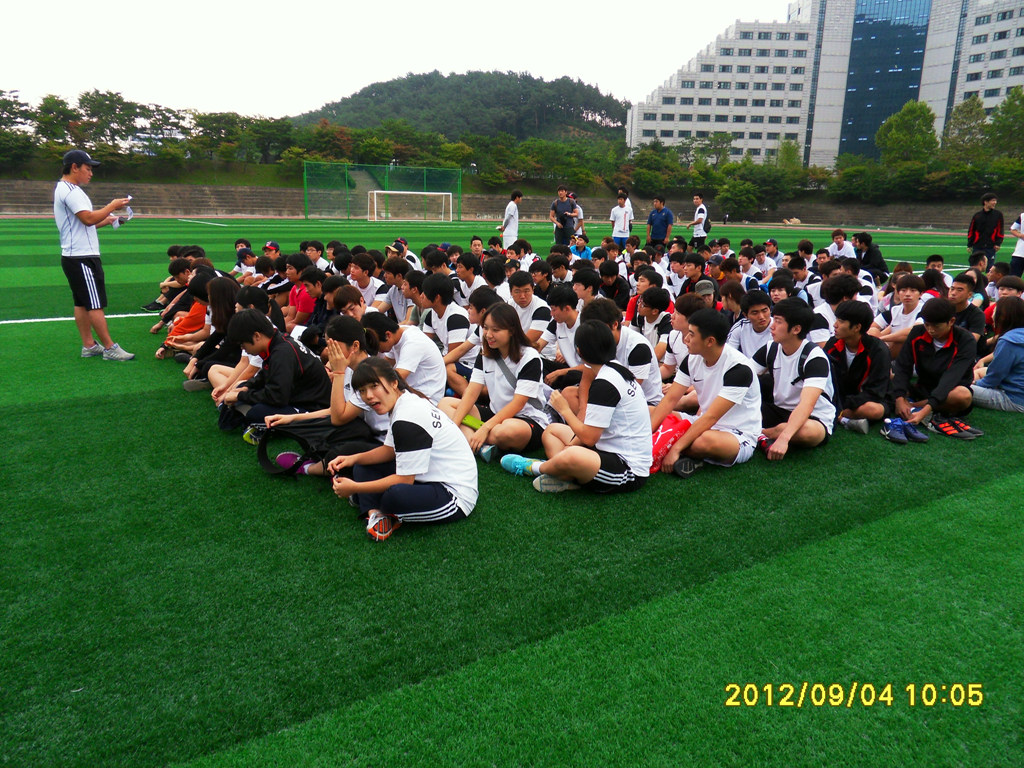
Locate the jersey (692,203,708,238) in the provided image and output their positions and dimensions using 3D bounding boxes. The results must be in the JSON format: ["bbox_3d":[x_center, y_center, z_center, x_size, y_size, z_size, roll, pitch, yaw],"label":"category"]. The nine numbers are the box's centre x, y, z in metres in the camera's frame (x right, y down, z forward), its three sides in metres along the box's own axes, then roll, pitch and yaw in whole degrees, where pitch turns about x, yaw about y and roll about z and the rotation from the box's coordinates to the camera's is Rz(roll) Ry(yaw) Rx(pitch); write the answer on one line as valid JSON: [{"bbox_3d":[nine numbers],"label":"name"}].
[{"bbox_3d":[4.056,-3.520,15.302,0.300,0.700,0.480,2,14,5],"label":"jersey"}]

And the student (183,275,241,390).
[{"bbox_3d":[-2.167,-0.415,5.388,0.640,0.800,0.540,-1,14,-9],"label":"student"}]

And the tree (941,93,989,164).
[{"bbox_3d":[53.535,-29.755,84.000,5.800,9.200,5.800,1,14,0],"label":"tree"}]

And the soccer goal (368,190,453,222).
[{"bbox_3d":[-9.240,-16.101,64.724,7.500,2.530,1.800,-7,16,-30],"label":"soccer goal"}]

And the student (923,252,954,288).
[{"bbox_3d":[5.621,-1.205,9.240,0.650,0.900,0.700,6,15,19],"label":"student"}]

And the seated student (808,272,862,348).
[{"bbox_3d":[3.089,-0.523,6.328,0.650,0.900,0.700,-10,18,-39],"label":"seated student"}]

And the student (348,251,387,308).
[{"bbox_3d":[-1.685,-0.927,7.629,0.700,0.900,0.650,-11,19,-40],"label":"student"}]

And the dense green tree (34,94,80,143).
[{"bbox_3d":[-53.132,-30.687,83.000,5.500,6.400,5.500,1,14,0],"label":"dense green tree"}]

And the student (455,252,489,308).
[{"bbox_3d":[-0.526,-0.877,7.259,0.660,0.918,0.580,-6,16,-27],"label":"student"}]

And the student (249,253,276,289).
[{"bbox_3d":[-2.717,-0.984,7.689,0.660,0.780,0.550,-3,15,-17],"label":"student"}]

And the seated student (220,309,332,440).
[{"bbox_3d":[-1.377,-0.088,4.232,0.680,0.750,0.570,-1,14,-9],"label":"seated student"}]

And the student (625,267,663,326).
[{"bbox_3d":[1.150,-0.589,6.343,0.660,0.854,0.580,-7,16,-28],"label":"student"}]

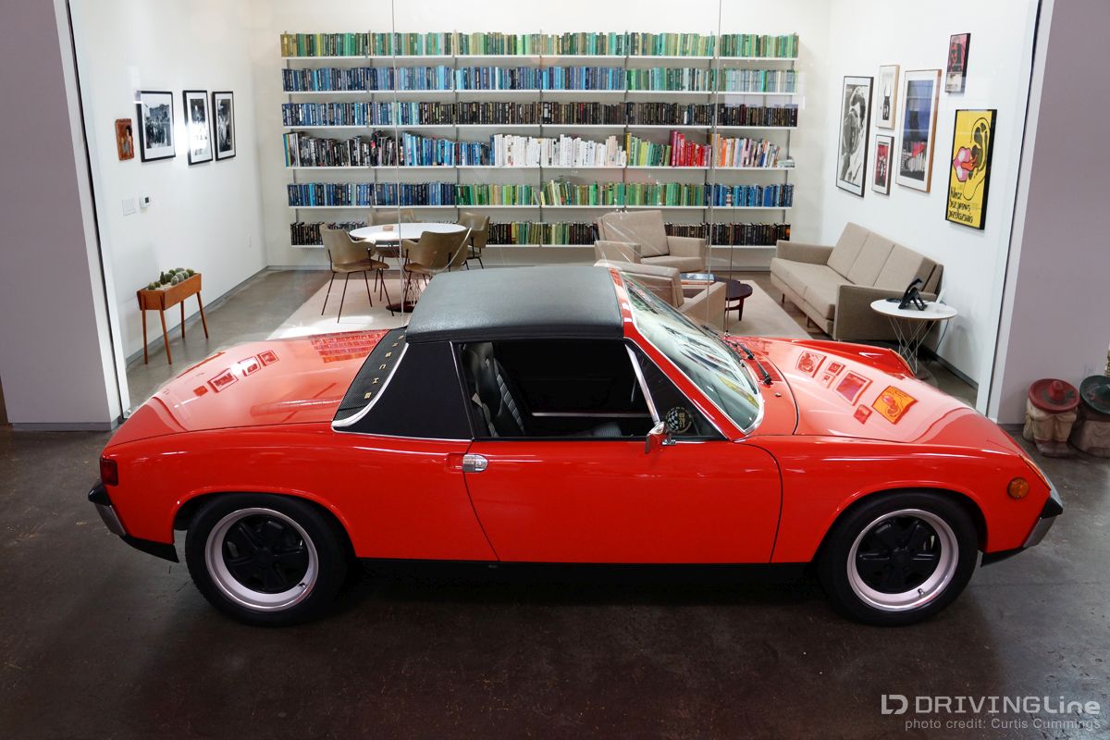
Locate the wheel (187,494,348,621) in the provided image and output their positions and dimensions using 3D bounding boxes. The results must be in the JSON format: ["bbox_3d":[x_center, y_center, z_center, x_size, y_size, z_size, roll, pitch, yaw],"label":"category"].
[{"bbox_3d":[-1.110,0.693,3.349,0.610,0.610,0.205,0,18,0],"label":"wheel"}]

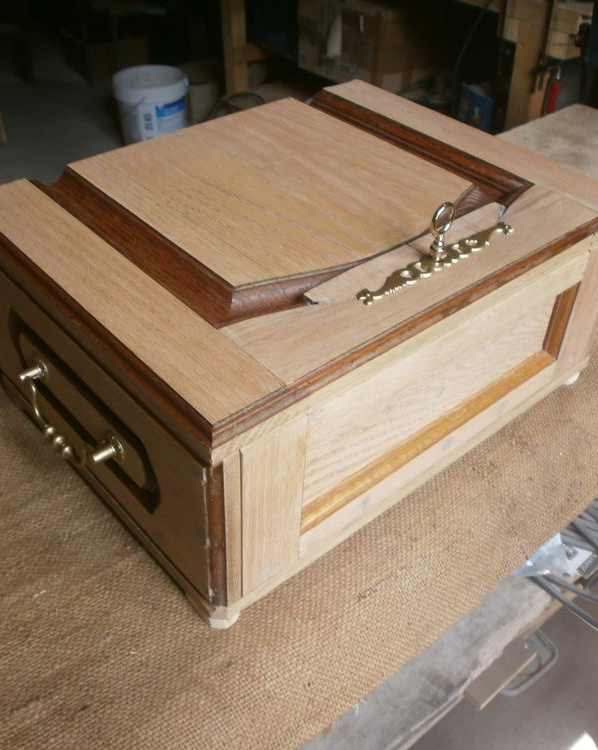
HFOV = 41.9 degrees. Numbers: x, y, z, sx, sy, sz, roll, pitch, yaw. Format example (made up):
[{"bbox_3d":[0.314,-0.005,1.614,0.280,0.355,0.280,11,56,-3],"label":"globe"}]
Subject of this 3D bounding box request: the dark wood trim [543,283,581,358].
[{"bbox_3d":[0.241,-0.047,0.734,0.024,0.087,0.012,-28,49,-31],"label":"dark wood trim"}]

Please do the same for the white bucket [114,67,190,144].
[{"bbox_3d":[-0.602,-1.058,3.232,0.305,0.335,0.305,1,40,-1],"label":"white bucket"}]

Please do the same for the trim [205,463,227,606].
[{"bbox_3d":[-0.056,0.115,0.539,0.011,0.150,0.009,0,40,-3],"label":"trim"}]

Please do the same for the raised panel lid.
[{"bbox_3d":[-0.018,-0.171,0.719,0.326,0.019,0.293,-28,49,-31],"label":"raised panel lid"}]

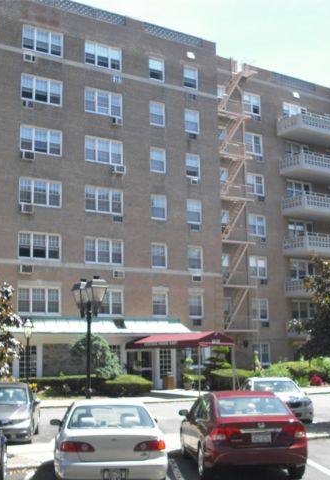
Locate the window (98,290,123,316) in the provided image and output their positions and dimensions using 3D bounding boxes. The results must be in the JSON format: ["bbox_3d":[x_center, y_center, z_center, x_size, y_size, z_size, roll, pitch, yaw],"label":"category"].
[{"bbox_3d":[-3.241,3.364,37.735,2.352,1.418,0.150,5,-11,-33],"label":"window"}]

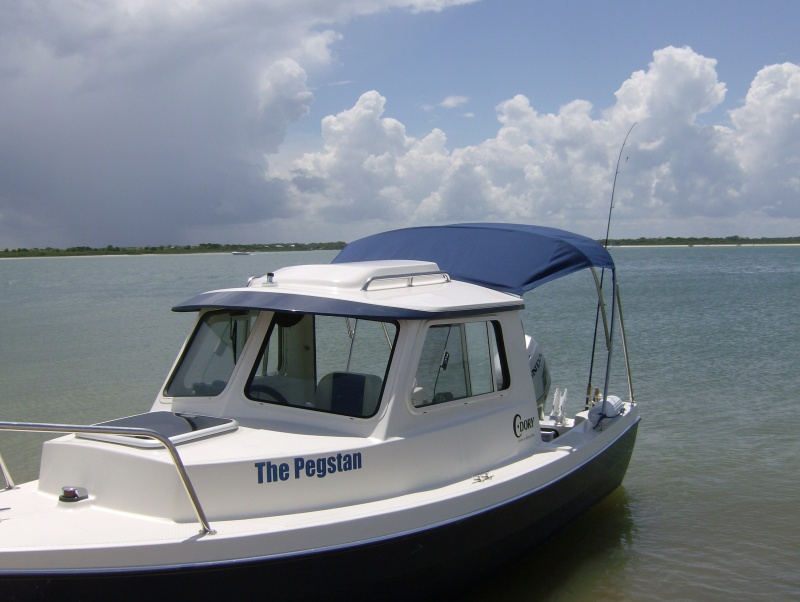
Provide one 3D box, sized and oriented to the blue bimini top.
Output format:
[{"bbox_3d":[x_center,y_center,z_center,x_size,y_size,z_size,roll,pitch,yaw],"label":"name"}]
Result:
[{"bbox_3d":[0.204,-0.267,4.848,1.830,0.400,1.151,2,4,31],"label":"blue bimini top"}]

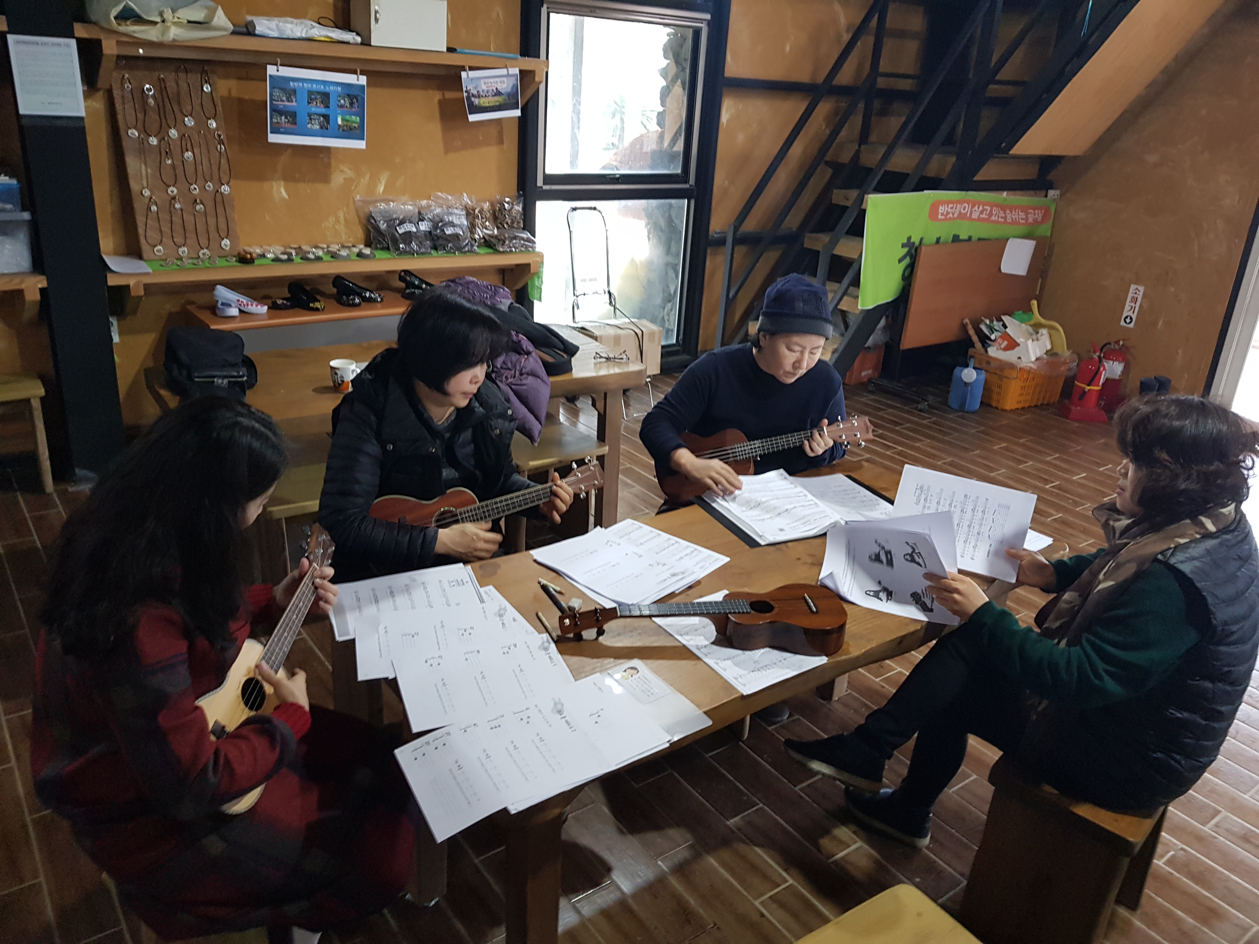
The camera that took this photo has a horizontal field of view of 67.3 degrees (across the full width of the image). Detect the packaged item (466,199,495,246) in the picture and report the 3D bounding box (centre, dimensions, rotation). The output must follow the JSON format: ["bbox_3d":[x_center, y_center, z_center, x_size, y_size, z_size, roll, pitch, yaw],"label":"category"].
[{"bbox_3d":[-0.770,-1.267,4.843,0.170,0.245,0.085,-12,27,-33],"label":"packaged item"}]

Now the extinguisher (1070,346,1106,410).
[{"bbox_3d":[2.748,-0.569,5.607,0.150,0.420,0.165,15,25,26],"label":"extinguisher"}]

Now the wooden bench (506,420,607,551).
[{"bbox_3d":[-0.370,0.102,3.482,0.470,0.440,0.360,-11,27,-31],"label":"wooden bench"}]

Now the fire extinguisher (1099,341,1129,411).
[{"bbox_3d":[2.905,-0.596,5.696,0.165,0.420,0.150,15,25,26],"label":"fire extinguisher"}]

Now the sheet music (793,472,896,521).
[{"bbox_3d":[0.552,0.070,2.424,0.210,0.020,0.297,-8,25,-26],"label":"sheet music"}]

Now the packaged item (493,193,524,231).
[{"bbox_3d":[-0.630,-1.333,4.919,0.170,0.220,0.085,-12,27,-33],"label":"packaged item"}]

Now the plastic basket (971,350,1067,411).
[{"bbox_3d":[2.346,-0.575,5.742,0.460,0.280,0.350,-11,27,-31],"label":"plastic basket"}]

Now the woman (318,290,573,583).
[{"bbox_3d":[-0.426,0.225,2.217,0.580,1.220,0.700,-11,27,-32],"label":"woman"}]

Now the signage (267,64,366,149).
[{"bbox_3d":[-1.330,-1.544,4.020,0.420,0.300,0.015,-12,27,-33],"label":"signage"}]

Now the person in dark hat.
[{"bbox_3d":[0.382,0.056,2.753,0.580,1.220,0.680,-2,23,-14],"label":"person in dark hat"}]

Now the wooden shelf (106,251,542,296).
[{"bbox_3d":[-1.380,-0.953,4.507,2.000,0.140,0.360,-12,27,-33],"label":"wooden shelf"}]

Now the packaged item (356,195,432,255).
[{"bbox_3d":[-1.146,-1.212,4.657,0.300,0.250,0.180,-11,27,-31],"label":"packaged item"}]

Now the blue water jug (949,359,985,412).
[{"bbox_3d":[2.041,-0.528,5.645,0.200,0.290,0.230,12,24,19],"label":"blue water jug"}]

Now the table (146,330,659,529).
[{"bbox_3d":[-0.790,-0.044,3.469,1.630,0.720,0.700,-12,27,-33],"label":"table"}]

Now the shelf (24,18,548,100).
[{"bbox_3d":[-1.402,-1.787,4.199,2.100,0.220,0.430,-11,27,-31],"label":"shelf"}]

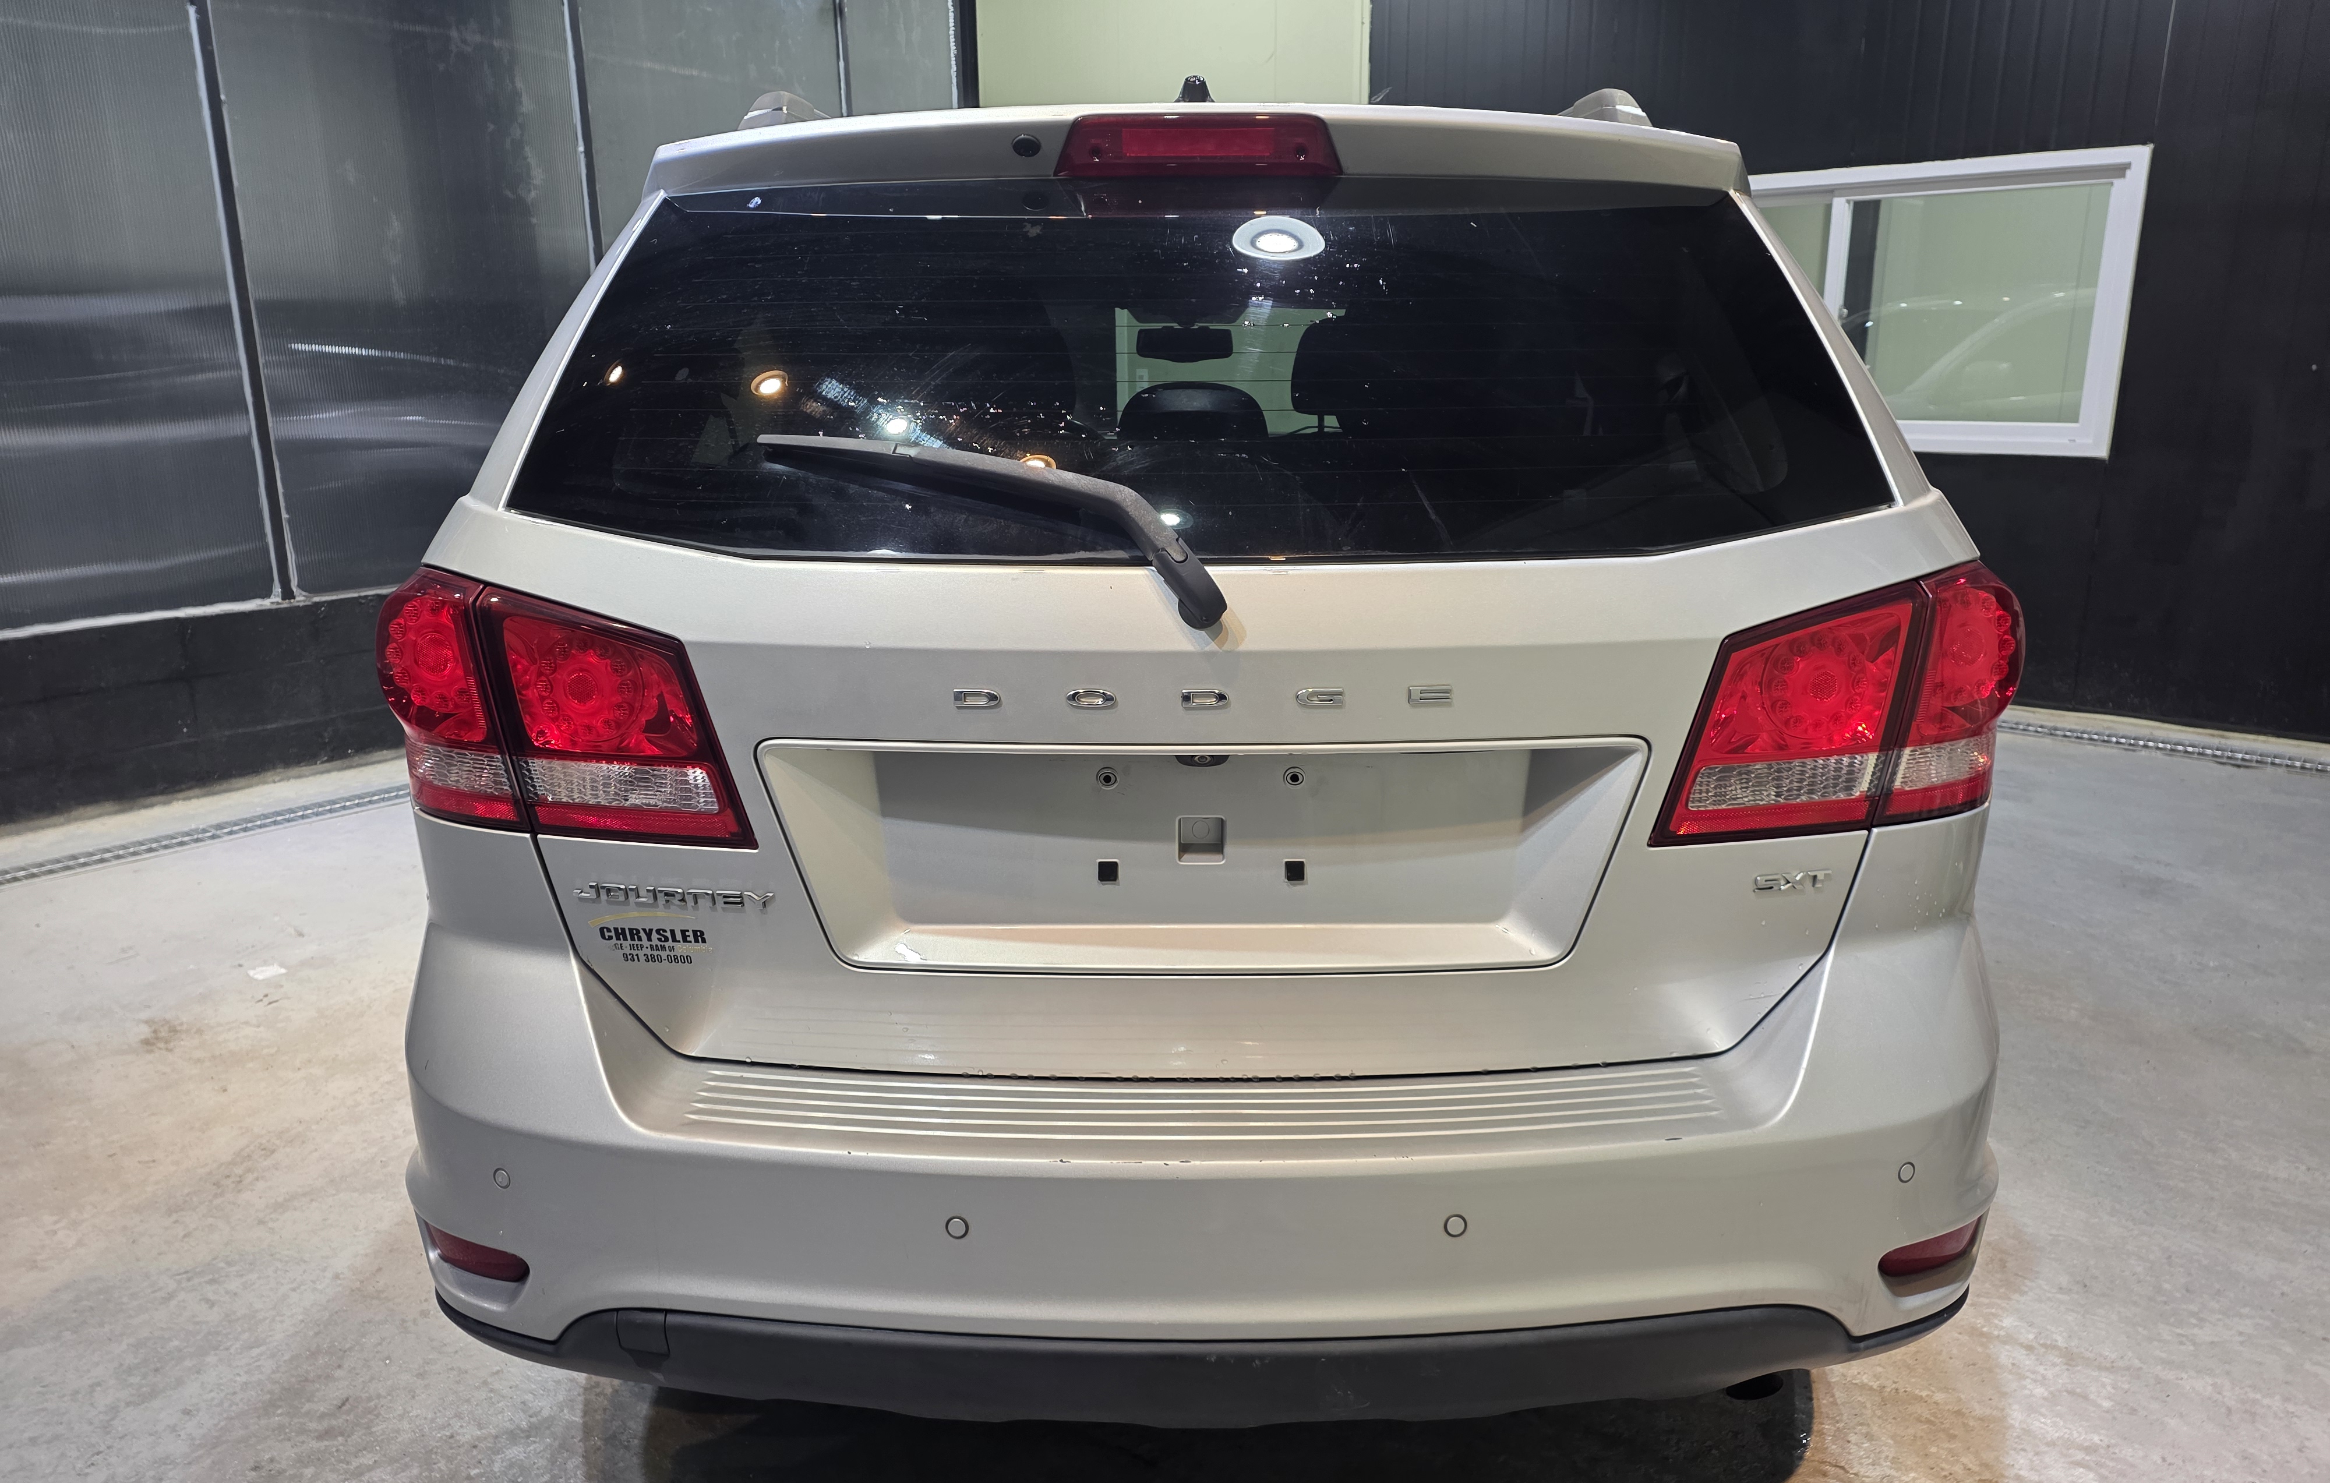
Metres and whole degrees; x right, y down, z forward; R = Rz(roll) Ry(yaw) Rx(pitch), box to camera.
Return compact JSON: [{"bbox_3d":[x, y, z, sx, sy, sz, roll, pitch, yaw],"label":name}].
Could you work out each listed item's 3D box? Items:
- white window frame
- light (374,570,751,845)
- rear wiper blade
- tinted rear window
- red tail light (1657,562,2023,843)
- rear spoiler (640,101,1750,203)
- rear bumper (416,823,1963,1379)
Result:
[{"bbox_3d":[2.659,-1.697,6.117,2.020,1.070,0.120,11,18,37],"label":"white window frame"},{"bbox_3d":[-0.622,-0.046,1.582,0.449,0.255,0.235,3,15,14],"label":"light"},{"bbox_3d":[-0.167,-0.206,1.458,0.476,0.112,0.071,13,-10,2],"label":"rear wiper blade"},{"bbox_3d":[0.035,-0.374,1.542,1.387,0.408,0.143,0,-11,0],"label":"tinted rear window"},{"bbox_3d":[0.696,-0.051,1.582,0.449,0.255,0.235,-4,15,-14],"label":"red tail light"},{"bbox_3d":[0.033,-0.608,1.613,1.163,0.102,0.265,0,14,0],"label":"rear spoiler"},{"bbox_3d":[0.039,0.358,1.670,1.775,0.592,0.510,0,14,0],"label":"rear bumper"}]

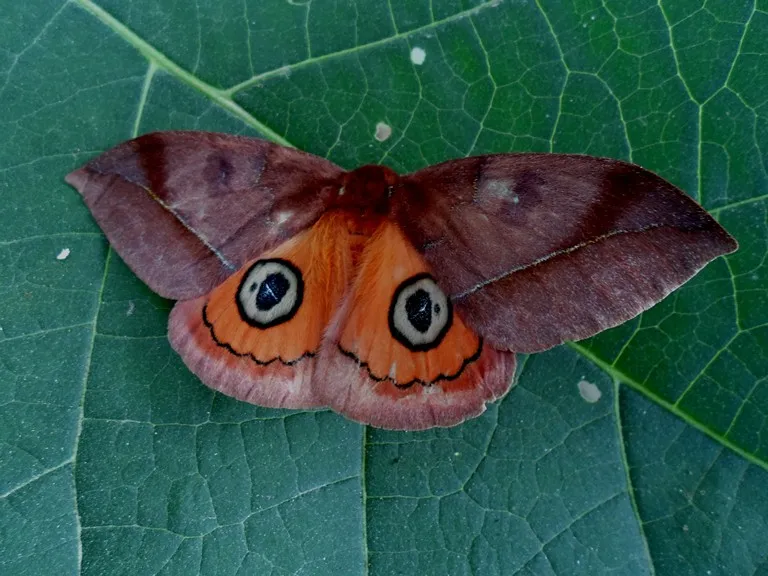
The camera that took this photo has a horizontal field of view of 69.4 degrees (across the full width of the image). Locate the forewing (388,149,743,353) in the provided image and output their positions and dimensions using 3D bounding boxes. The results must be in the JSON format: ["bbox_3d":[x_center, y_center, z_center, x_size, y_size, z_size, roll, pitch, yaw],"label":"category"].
[{"bbox_3d":[0.025,-0.006,0.084,0.052,0.006,0.033,7,72,11],"label":"forewing"}]

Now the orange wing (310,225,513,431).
[{"bbox_3d":[0.006,0.005,0.083,0.028,0.006,0.033,7,72,11],"label":"orange wing"}]

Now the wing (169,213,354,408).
[{"bbox_3d":[-0.020,0.002,0.089,0.029,0.006,0.032,7,72,11],"label":"wing"}]

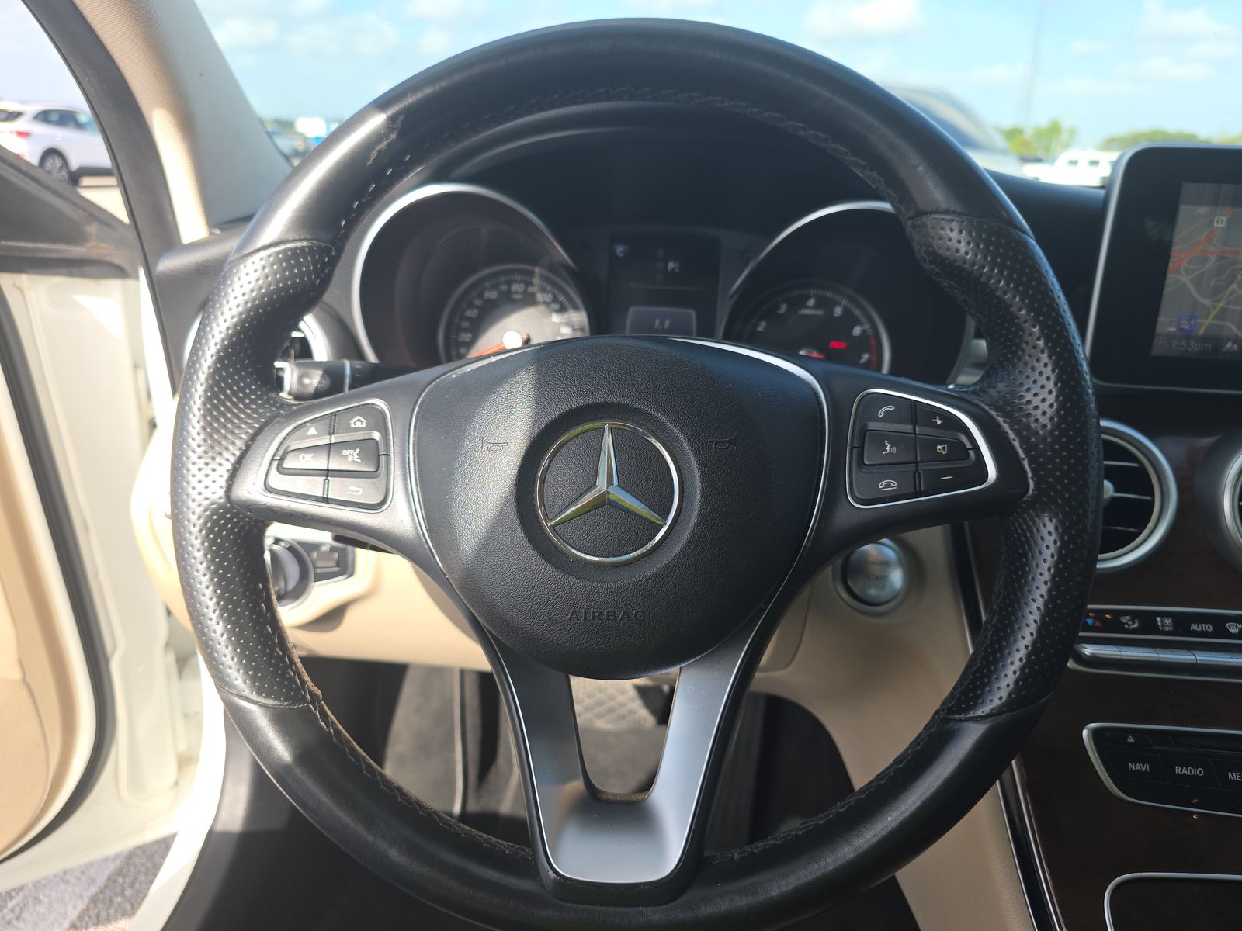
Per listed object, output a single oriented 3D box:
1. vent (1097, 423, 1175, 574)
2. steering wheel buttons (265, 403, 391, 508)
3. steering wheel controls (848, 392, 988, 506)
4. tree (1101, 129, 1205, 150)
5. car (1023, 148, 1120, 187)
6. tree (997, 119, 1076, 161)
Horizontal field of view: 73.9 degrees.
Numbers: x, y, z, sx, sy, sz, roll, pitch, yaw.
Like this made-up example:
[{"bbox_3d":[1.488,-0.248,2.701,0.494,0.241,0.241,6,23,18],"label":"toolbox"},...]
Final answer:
[{"bbox_3d":[0.264,0.016,0.463,0.085,0.085,0.030,3,7,3],"label":"vent"},{"bbox_3d":[-0.127,-0.004,0.363,0.057,0.046,0.015,-1,2,6],"label":"steering wheel buttons"},{"bbox_3d":[0.121,-0.007,0.338,0.056,0.046,0.015,-1,2,6],"label":"steering wheel controls"},{"bbox_3d":[77.249,-45.644,120.000,15.000,6.500,8.000,11,23,24],"label":"tree"},{"bbox_3d":[19.979,-12.510,35.000,4.800,1.750,1.950,3,21,3],"label":"car"},{"bbox_3d":[47.863,-36.749,95.000,9.000,5.900,7.000,11,23,24],"label":"tree"}]

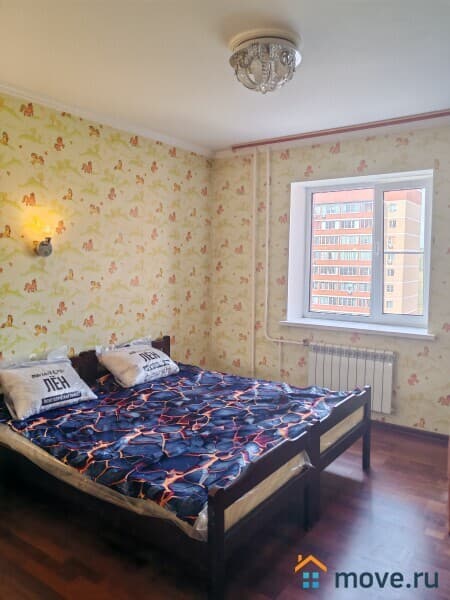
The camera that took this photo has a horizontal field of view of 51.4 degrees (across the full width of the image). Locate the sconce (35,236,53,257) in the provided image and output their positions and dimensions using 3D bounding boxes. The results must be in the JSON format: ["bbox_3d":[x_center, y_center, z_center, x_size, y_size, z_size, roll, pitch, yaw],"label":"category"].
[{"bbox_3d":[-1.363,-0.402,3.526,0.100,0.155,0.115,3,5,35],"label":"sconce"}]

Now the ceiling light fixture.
[{"bbox_3d":[0.229,-1.319,2.681,0.410,0.255,0.410,1,4,0],"label":"ceiling light fixture"}]

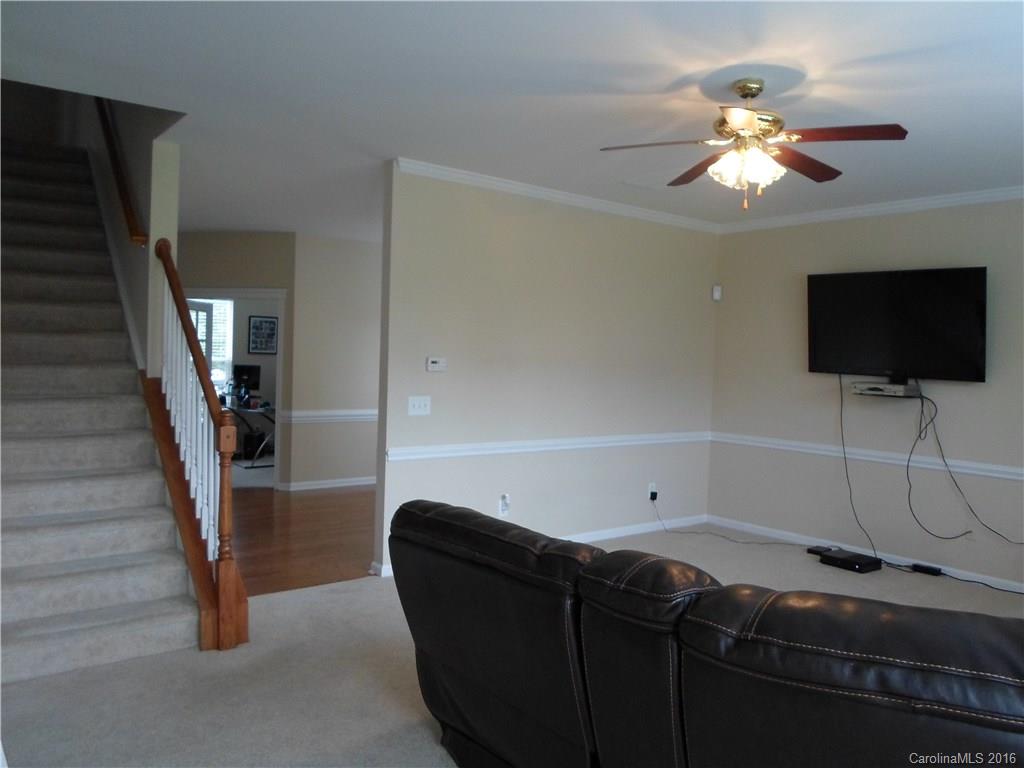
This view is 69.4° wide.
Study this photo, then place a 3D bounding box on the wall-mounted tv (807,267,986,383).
[{"bbox_3d":[2.820,-0.441,5.500,0.080,0.770,1.250,-9,9,-39],"label":"wall-mounted tv"}]

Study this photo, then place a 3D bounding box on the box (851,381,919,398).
[{"bbox_3d":[2.740,0.046,5.420,0.260,0.085,0.375,0,3,-40],"label":"box"}]

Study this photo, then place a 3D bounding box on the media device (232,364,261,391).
[{"bbox_3d":[-3.469,-0.079,9.700,0.480,0.340,0.090,3,3,34],"label":"media device"}]

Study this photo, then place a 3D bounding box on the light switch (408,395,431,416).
[{"bbox_3d":[-0.617,0.146,4.940,0.165,0.120,0.015,0,3,-37],"label":"light switch"}]

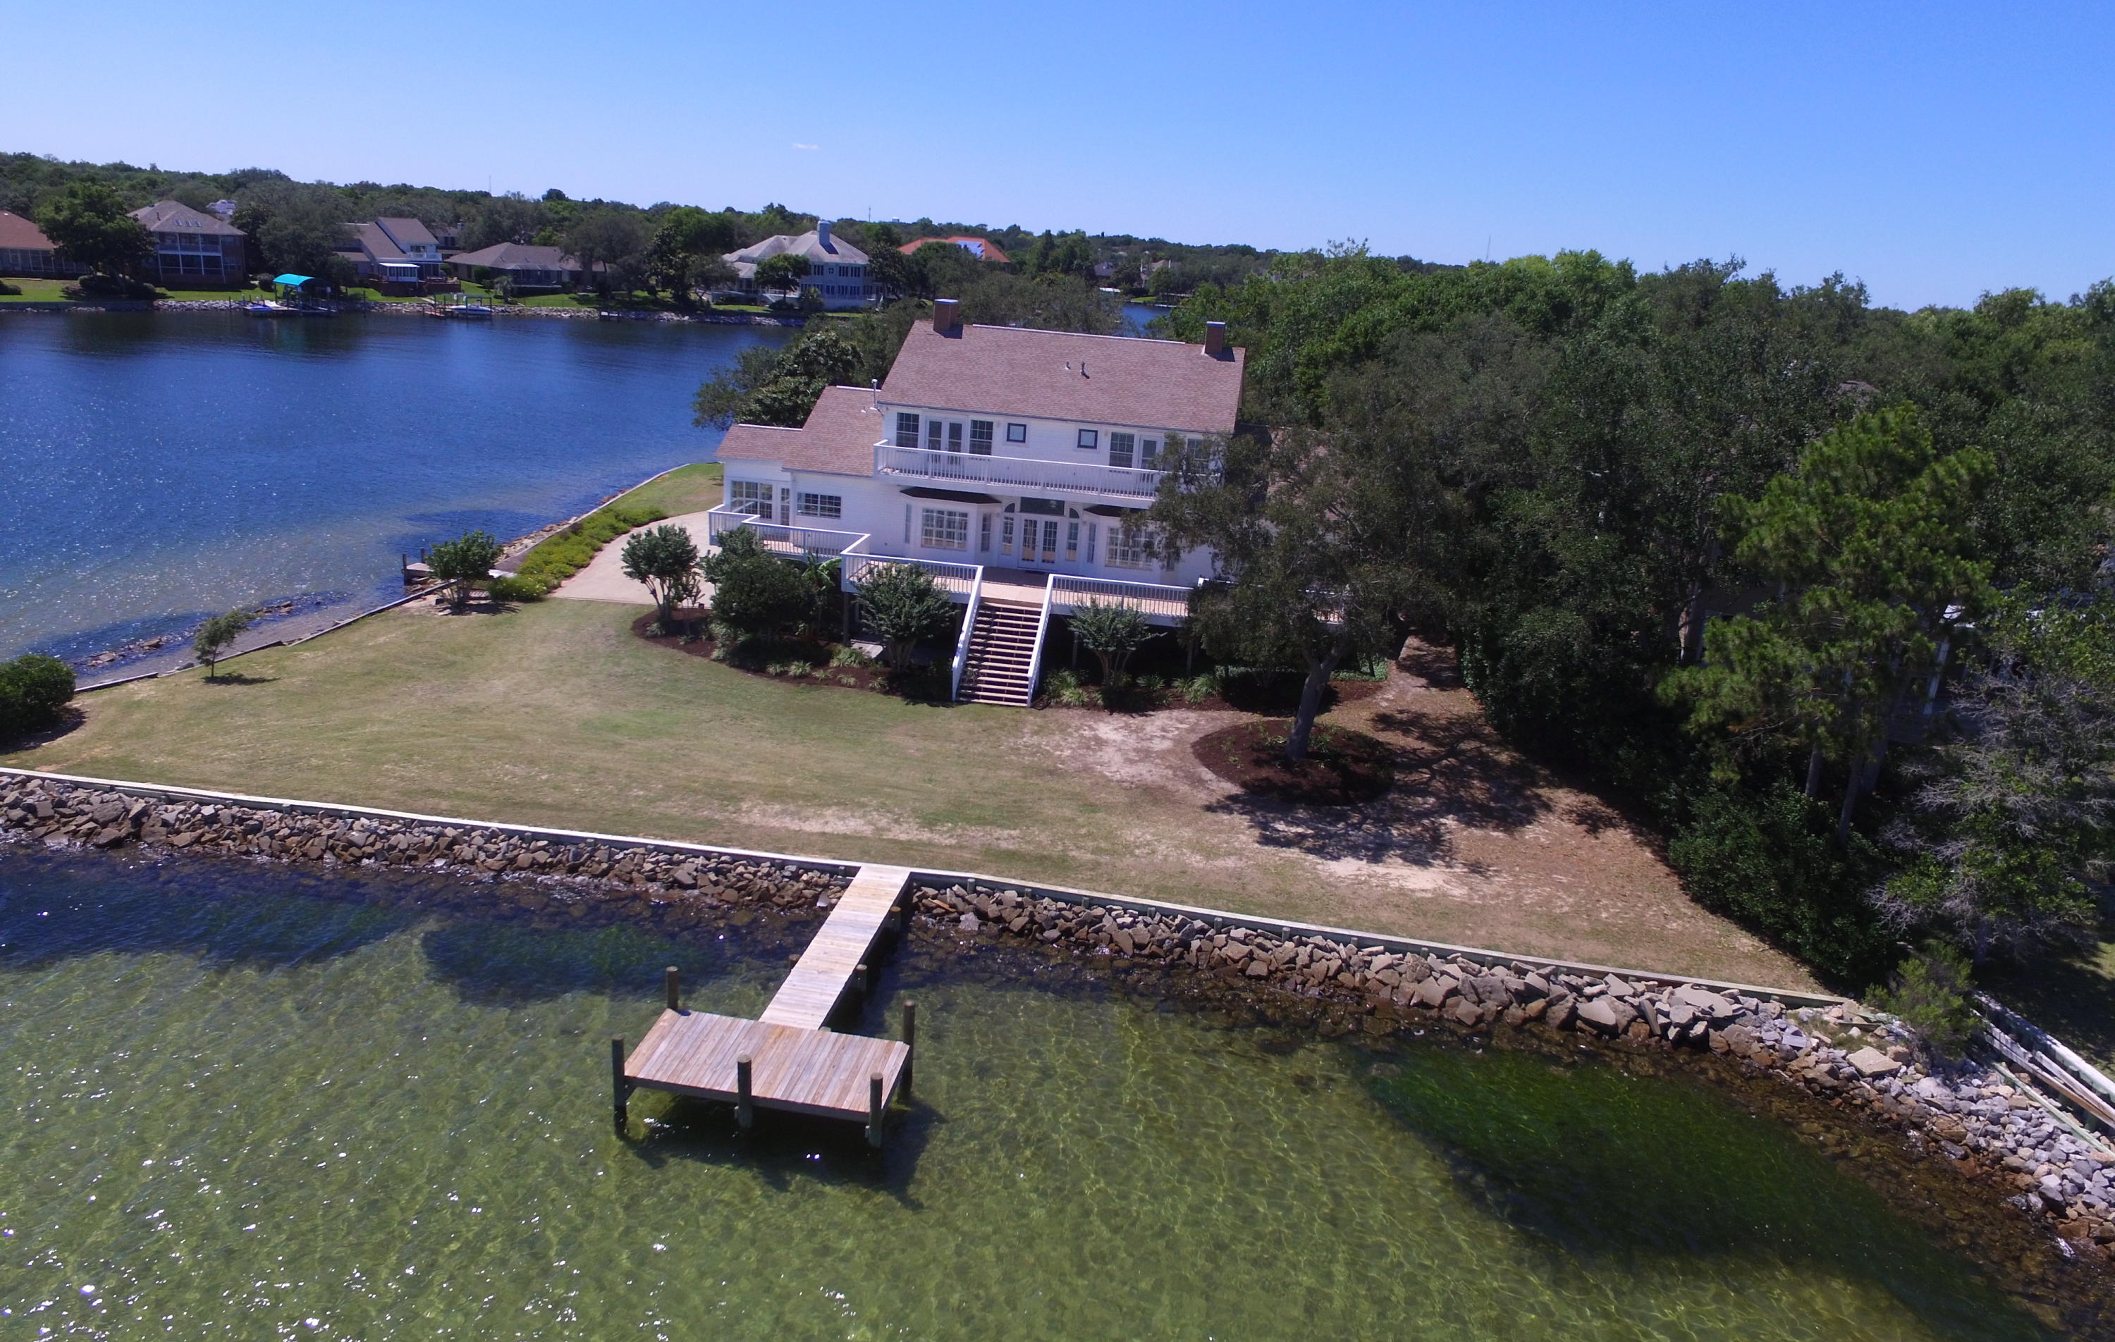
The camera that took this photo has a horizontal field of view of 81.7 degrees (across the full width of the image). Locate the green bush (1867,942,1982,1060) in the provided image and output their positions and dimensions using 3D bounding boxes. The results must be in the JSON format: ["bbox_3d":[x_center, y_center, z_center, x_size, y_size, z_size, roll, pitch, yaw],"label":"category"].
[{"bbox_3d":[18.500,7.072,26.083,2.050,2.100,2.000,6,20,7],"label":"green bush"}]

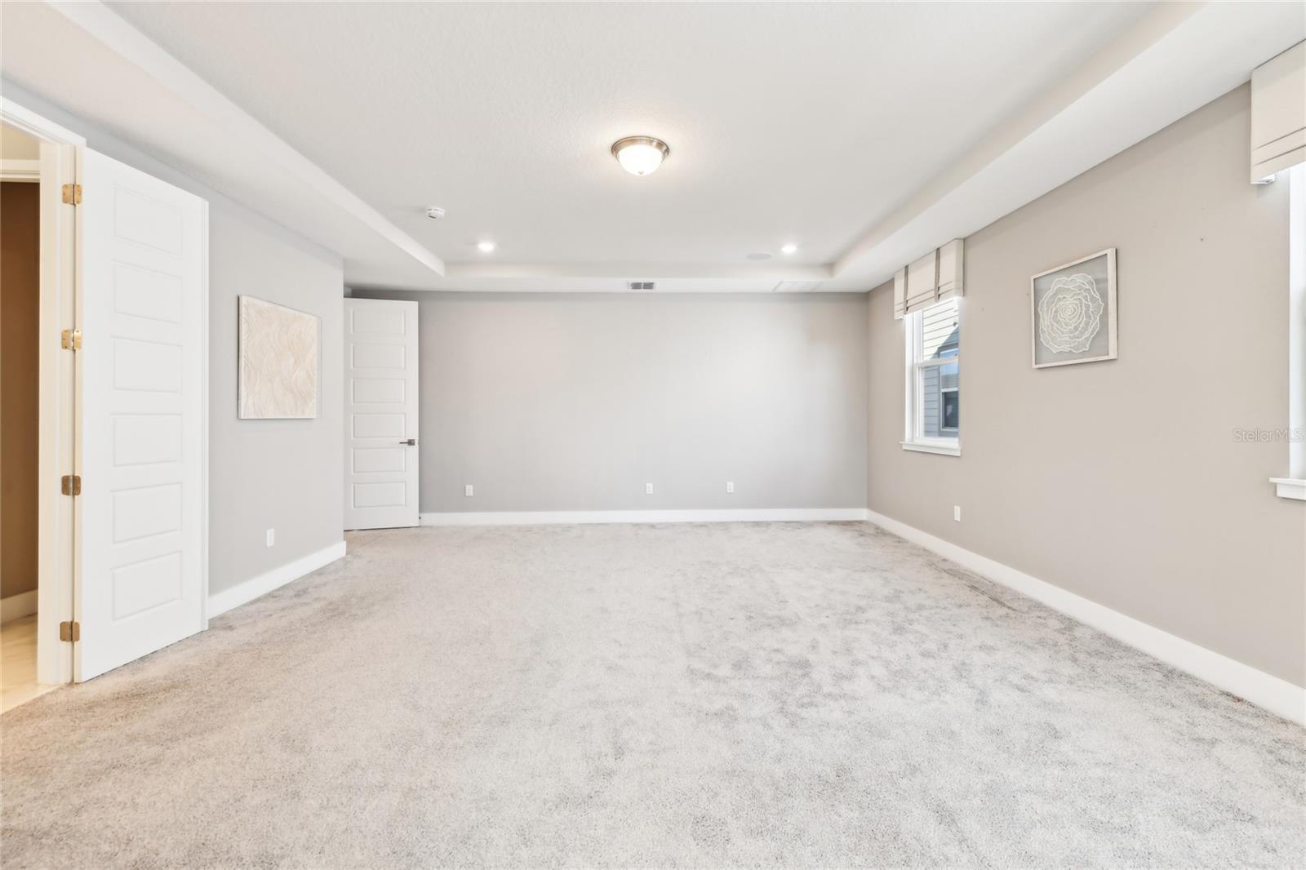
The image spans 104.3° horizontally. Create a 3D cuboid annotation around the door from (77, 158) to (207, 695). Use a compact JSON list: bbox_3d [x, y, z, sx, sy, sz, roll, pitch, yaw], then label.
[{"bbox_3d":[-2.585,-0.118,2.595,0.040,2.440,0.585,0,1,5],"label":"door"}]

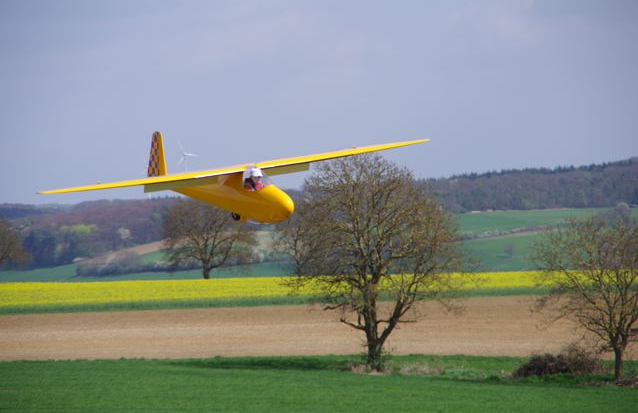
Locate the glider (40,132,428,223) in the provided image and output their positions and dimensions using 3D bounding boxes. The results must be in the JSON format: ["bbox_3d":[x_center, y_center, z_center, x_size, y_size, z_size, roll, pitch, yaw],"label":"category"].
[{"bbox_3d":[-2.215,-0.573,77.870,10.400,1.650,5.550,-8,11,-37],"label":"glider"}]

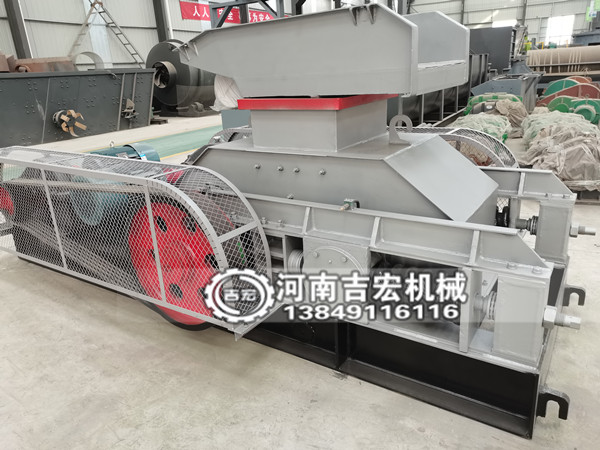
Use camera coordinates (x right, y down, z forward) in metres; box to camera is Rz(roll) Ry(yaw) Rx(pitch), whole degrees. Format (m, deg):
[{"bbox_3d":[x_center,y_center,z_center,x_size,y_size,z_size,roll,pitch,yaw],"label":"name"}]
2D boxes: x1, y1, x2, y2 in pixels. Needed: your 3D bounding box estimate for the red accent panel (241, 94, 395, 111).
[{"bbox_3d":[0.119,-0.671,2.381,0.585,0.051,0.678,9,24,33],"label":"red accent panel"}]

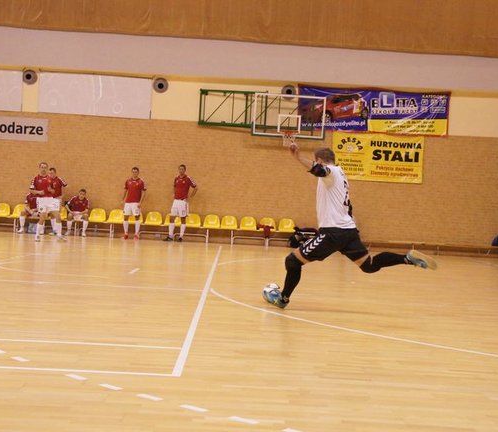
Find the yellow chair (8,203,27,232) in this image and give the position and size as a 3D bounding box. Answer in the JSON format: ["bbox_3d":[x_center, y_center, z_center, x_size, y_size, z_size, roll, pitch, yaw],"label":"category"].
[{"bbox_3d":[-5.766,0.050,20.350,0.450,0.740,0.480,3,1,-1],"label":"yellow chair"}]

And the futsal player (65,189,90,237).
[{"bbox_3d":[-4.150,-0.068,19.644,0.540,1.140,0.780,3,1,-1],"label":"futsal player"}]

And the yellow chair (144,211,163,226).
[{"bbox_3d":[-2.333,0.076,19.893,0.430,0.360,0.430,3,1,-1],"label":"yellow chair"}]

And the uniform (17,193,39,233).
[{"bbox_3d":[-5.413,-0.149,20.200,0.620,1.150,0.720,3,1,-6],"label":"uniform"}]

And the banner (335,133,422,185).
[{"bbox_3d":[3.218,-1.440,20.295,2.300,1.160,0.050,3,1,-1],"label":"banner"}]

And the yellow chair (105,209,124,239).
[{"bbox_3d":[-3.365,0.188,20.350,0.460,0.740,0.480,3,1,-1],"label":"yellow chair"}]

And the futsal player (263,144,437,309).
[{"bbox_3d":[1.030,0.138,8.120,1.620,1.630,0.780,3,1,18],"label":"futsal player"}]

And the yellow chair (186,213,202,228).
[{"bbox_3d":[-1.356,0.123,19.908,0.430,0.360,0.430,3,1,-1],"label":"yellow chair"}]

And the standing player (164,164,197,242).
[{"bbox_3d":[-1.619,-0.298,19.326,0.630,1.820,0.420,3,1,16],"label":"standing player"}]

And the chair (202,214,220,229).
[{"bbox_3d":[-0.933,0.138,20.350,0.430,0.360,0.430,3,1,-1],"label":"chair"}]

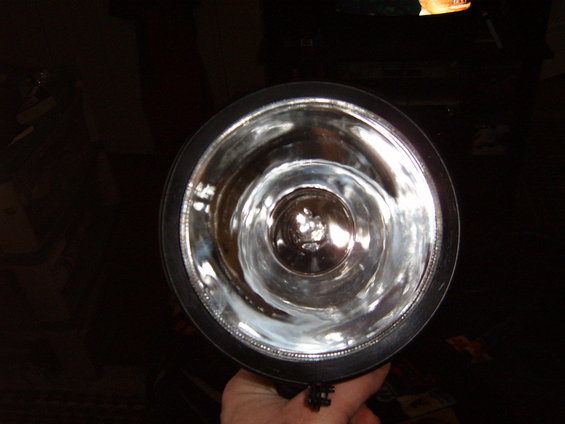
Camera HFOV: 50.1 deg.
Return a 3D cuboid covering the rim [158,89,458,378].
[{"bbox_3d":[0.017,0.013,0.352,0.161,0.161,0.065,0,-2,5],"label":"rim"}]

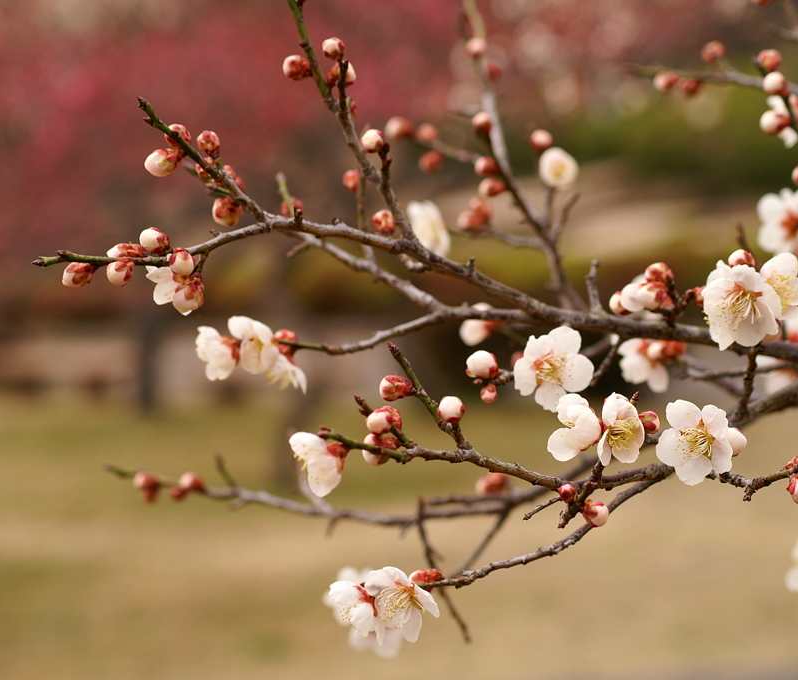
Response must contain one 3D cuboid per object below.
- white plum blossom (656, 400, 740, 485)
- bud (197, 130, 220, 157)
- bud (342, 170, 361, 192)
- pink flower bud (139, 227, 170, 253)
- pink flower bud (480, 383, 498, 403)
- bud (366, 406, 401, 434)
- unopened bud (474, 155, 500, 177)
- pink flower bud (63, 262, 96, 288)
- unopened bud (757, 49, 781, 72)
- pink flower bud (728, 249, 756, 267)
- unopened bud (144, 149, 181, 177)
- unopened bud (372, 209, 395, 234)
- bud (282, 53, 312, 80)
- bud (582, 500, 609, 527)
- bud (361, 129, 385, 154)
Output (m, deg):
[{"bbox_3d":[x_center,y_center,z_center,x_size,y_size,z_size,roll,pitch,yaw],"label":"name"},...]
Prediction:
[{"bbox_3d":[0.092,0.032,0.660,0.024,0.025,0.014,1,5,19],"label":"white plum blossom"},{"bbox_3d":[-0.063,-0.065,0.700,0.007,0.009,0.007,-21,0,0],"label":"bud"},{"bbox_3d":[-0.017,-0.058,0.770,0.007,0.009,0.007,-21,25,0],"label":"bud"},{"bbox_3d":[-0.078,-0.032,0.680,0.010,0.008,0.008,25,0,-18],"label":"pink flower bud"},{"bbox_3d":[0.029,0.017,0.685,0.005,0.006,0.005,0,-15,0],"label":"pink flower bud"},{"bbox_3d":[-0.005,0.025,0.665,0.011,0.008,0.008,-22,0,-18],"label":"bud"},{"bbox_3d":[0.031,-0.062,0.760,0.009,0.007,0.007,7,0,-30],"label":"unopened bud"},{"bbox_3d":[-0.102,-0.021,0.675,0.011,0.008,0.008,-24,0,-11],"label":"pink flower bud"},{"bbox_3d":[0.131,-0.099,0.755,0.007,0.009,0.007,21,30,0],"label":"unopened bud"},{"bbox_3d":[0.113,-0.026,0.700,0.009,0.008,0.008,41,0,-12],"label":"pink flower bud"},{"bbox_3d":[-0.077,-0.057,0.690,0.011,0.009,0.009,-18,0,-12],"label":"unopened bud"},{"bbox_3d":[-0.005,-0.041,0.730,0.008,0.009,0.008,-7,28,0],"label":"unopened bud"},{"bbox_3d":[-0.034,-0.091,0.710,0.009,0.008,0.008,-3,0,-28],"label":"bud"},{"bbox_3d":[0.064,0.056,0.690,0.009,0.008,0.008,32,0,15],"label":"bud"},{"bbox_3d":[-0.009,-0.066,0.710,0.009,0.008,0.008,40,0,-38],"label":"bud"}]

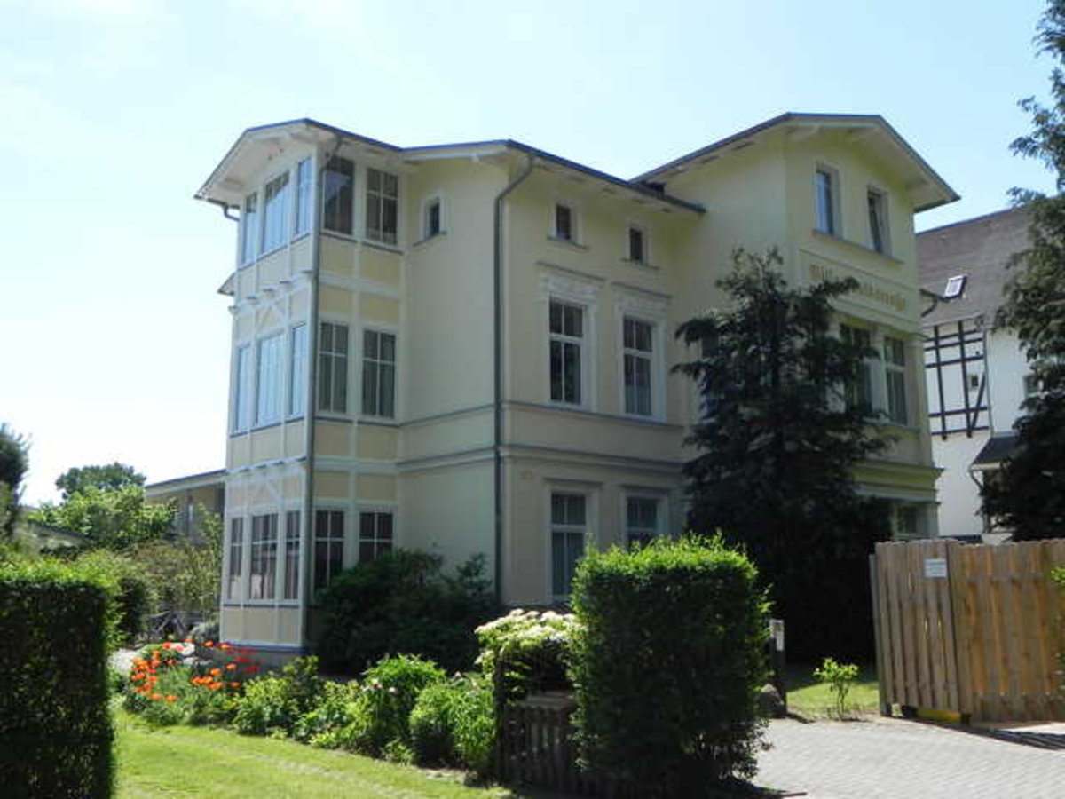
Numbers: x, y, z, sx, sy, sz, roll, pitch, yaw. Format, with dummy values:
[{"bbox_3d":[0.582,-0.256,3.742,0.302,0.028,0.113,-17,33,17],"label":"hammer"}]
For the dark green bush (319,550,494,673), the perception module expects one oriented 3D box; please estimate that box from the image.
[{"bbox_3d":[-2.319,3.844,18.301,1.793,2.168,3.169,8,-13,-41],"label":"dark green bush"}]

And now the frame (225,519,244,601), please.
[{"bbox_3d":[-6.262,3.350,21.348,0.100,1.710,0.714,8,-13,-41],"label":"frame"}]

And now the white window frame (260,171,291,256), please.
[{"bbox_3d":[-5.357,-3.883,21.157,0.100,1.447,1.096,8,-14,-40],"label":"white window frame"}]

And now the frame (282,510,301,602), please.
[{"bbox_3d":[-4.611,3.008,19.504,0.100,1.733,0.544,8,-13,-41],"label":"frame"}]

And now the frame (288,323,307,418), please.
[{"bbox_3d":[-4.638,-0.566,20.133,0.100,1.799,0.632,8,-13,-41],"label":"frame"}]

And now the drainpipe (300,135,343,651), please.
[{"bbox_3d":[-3.961,-0.146,19.161,0.120,9.928,0.853,8,-13,-41],"label":"drainpipe"}]

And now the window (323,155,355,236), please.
[{"bbox_3d":[-3.846,-4.022,20.070,0.618,1.441,0.100,8,-14,-40],"label":"window"}]

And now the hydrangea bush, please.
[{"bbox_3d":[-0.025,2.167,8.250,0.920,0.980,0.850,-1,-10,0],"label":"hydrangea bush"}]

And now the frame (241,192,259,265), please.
[{"bbox_3d":[-6.136,-3.704,22.036,0.100,1.466,0.689,8,-14,-40],"label":"frame"}]

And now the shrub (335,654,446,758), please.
[{"bbox_3d":[-1.391,2.956,9.975,1.090,0.892,0.850,1,-10,-8],"label":"shrub"}]

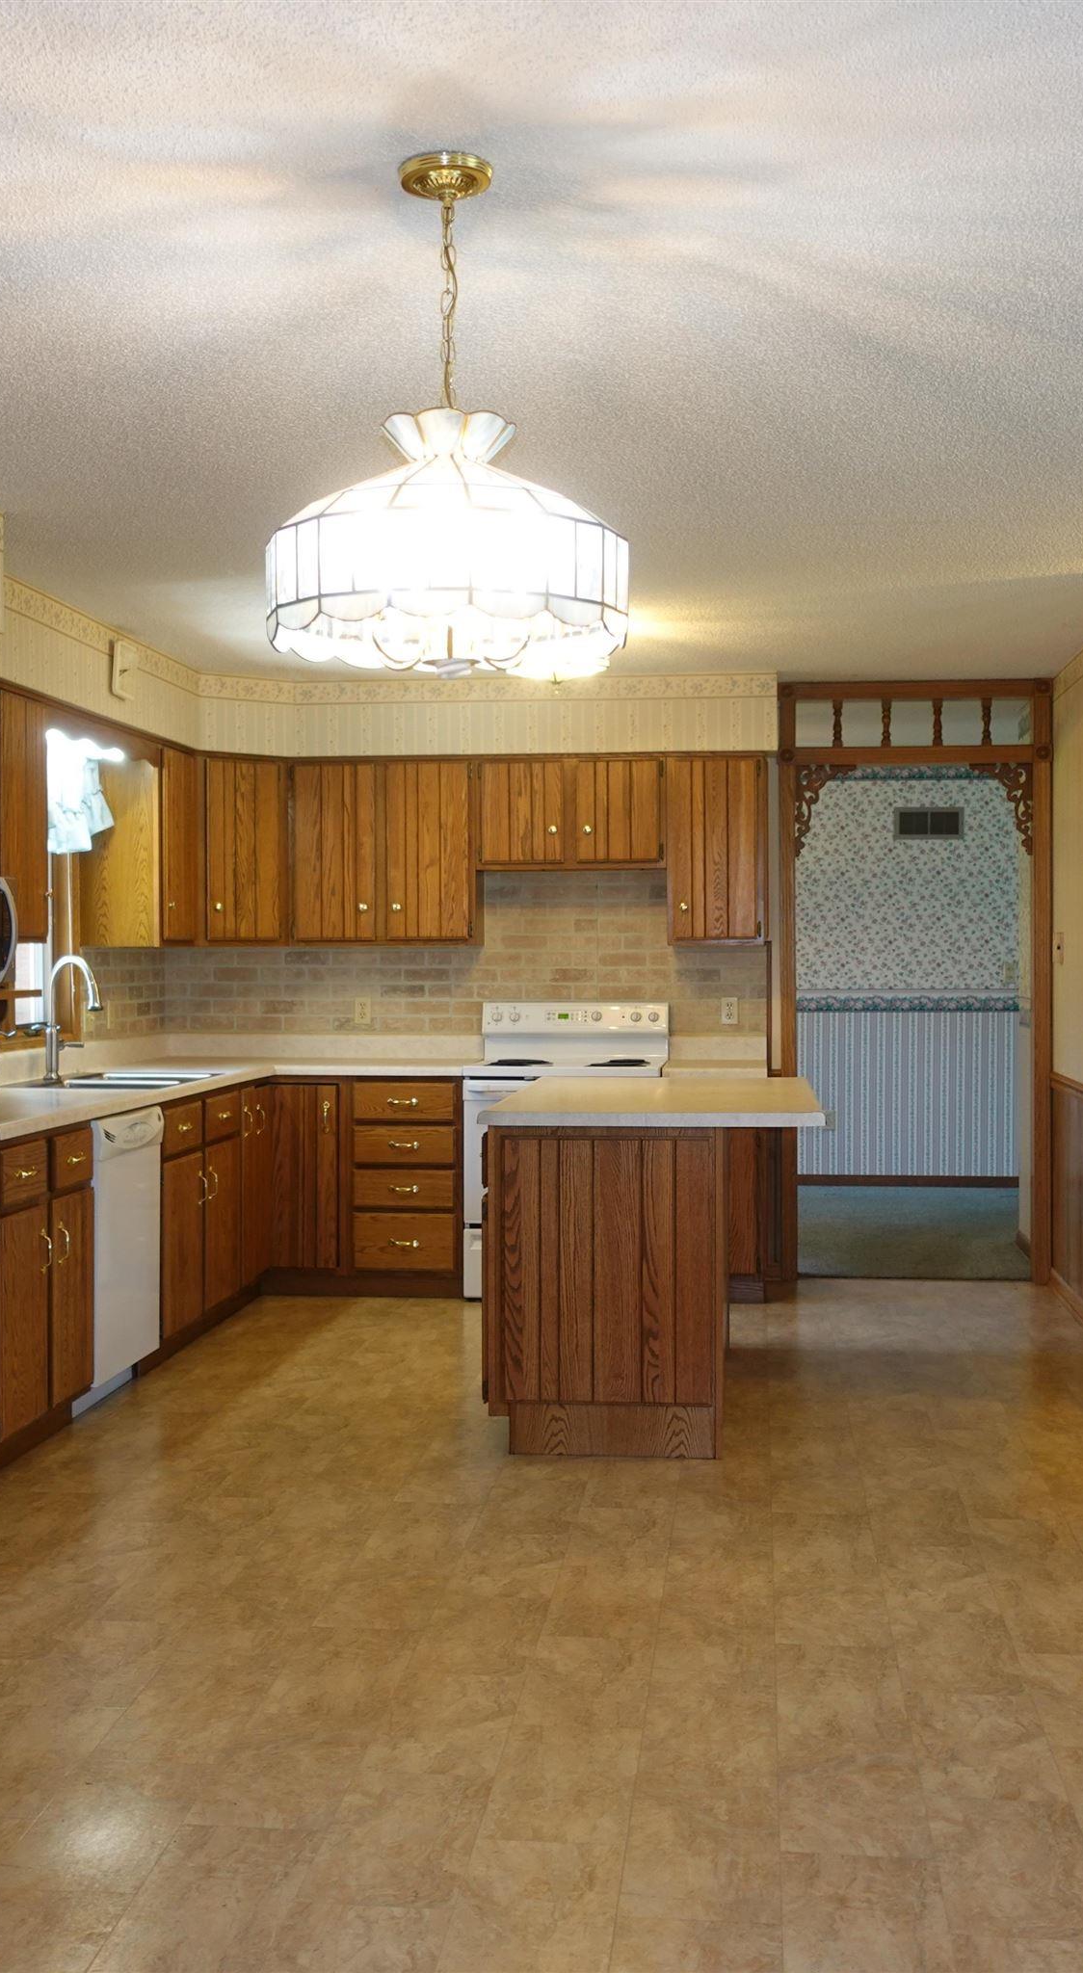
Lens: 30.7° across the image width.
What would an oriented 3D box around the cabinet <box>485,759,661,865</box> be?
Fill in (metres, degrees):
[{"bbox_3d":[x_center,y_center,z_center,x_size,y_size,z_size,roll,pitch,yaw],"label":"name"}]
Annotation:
[{"bbox_3d":[0.139,-0.697,8.014,0.751,0.456,0.325,0,1,7],"label":"cabinet"}]

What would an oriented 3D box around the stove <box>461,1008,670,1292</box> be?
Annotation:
[{"bbox_3d":[0.112,0.649,7.893,0.762,1.145,0.650,0,1,6],"label":"stove"}]

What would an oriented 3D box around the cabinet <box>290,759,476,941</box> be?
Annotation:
[{"bbox_3d":[-0.617,-0.542,8.106,0.773,0.763,0.325,0,1,7],"label":"cabinet"}]

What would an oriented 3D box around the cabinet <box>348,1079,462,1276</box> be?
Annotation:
[{"bbox_3d":[-0.499,0.738,7.978,0.455,0.784,0.620,0,1,6],"label":"cabinet"}]

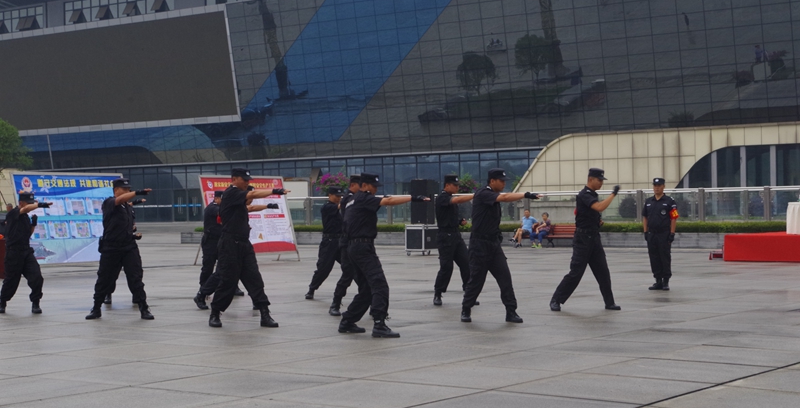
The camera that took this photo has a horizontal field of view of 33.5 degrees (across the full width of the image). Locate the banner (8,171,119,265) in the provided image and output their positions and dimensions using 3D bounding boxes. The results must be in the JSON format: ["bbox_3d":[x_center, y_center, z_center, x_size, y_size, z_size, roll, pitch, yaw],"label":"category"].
[{"bbox_3d":[-7.090,0.300,29.350,0.150,2.030,2.900,-20,-13,37],"label":"banner"}]

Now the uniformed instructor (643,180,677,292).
[{"bbox_3d":[4.190,0.480,21.400,0.570,1.770,0.360,-1,0,22],"label":"uniformed instructor"}]

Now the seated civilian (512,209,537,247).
[{"bbox_3d":[4.240,0.840,45.100,0.600,1.280,0.850,-1,0,35],"label":"seated civilian"}]

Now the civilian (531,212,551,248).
[{"bbox_3d":[4.740,0.870,44.800,0.550,1.220,0.780,-1,0,34],"label":"civilian"}]

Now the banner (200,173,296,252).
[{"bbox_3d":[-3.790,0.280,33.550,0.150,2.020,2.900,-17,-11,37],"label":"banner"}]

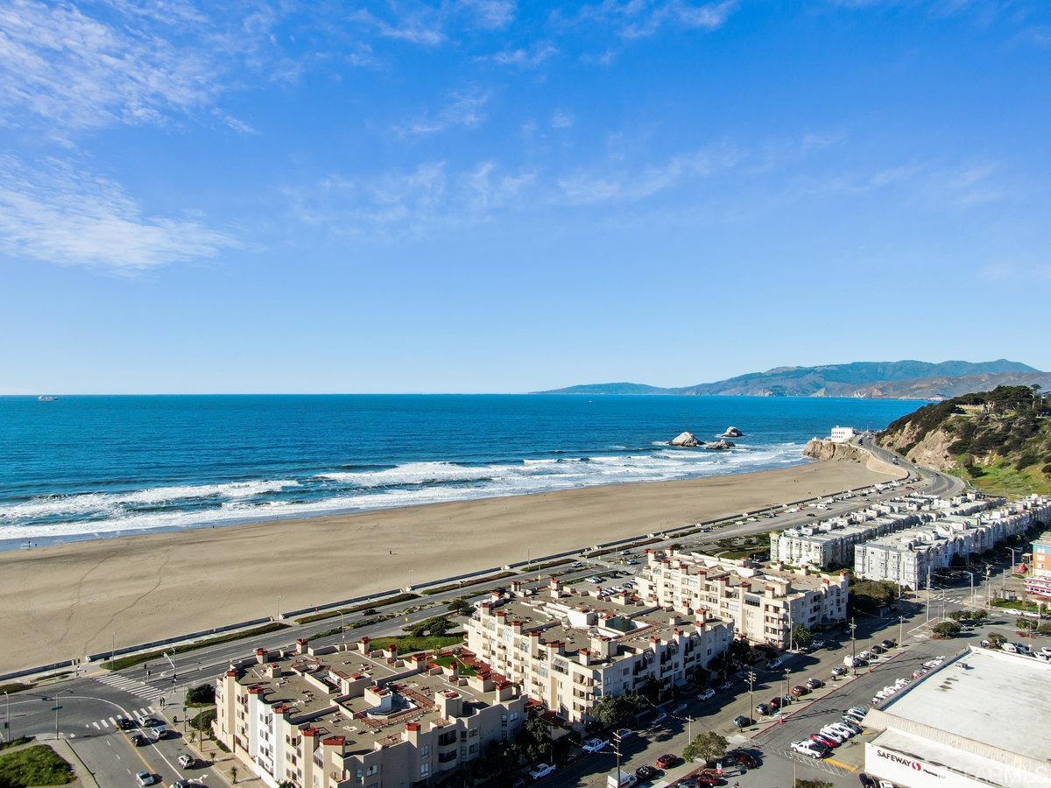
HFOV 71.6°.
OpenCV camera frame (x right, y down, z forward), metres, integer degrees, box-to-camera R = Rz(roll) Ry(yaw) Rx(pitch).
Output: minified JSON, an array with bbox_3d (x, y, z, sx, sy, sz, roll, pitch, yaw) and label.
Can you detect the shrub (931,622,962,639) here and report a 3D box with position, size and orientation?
[{"bbox_3d":[114.670,64.234,197.937,6.400,4.200,6.800,0,0,-42],"label":"shrub"}]

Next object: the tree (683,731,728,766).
[{"bbox_3d":[32.295,63.959,131.069,7.300,5.100,7.800,0,0,0],"label":"tree"}]

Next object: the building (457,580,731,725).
[{"bbox_3d":[14.232,59.105,176.846,45.500,14.600,52.500,0,0,-42],"label":"building"}]

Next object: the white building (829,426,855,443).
[{"bbox_3d":[370.113,48.120,851.822,25.000,17.500,25.000,0,0,30],"label":"white building"}]

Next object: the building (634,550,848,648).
[{"bbox_3d":[63.825,58.957,221.003,39.500,14.600,52.000,0,0,-42],"label":"building"}]

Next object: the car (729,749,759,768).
[{"bbox_3d":[39.485,65.809,131.145,1.820,1.500,4.700,0,0,-42],"label":"car"}]

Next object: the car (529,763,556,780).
[{"bbox_3d":[3.062,65.754,126.725,5.200,1.650,1.850,0,0,-42],"label":"car"}]

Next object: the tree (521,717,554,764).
[{"bbox_3d":[2.066,62.855,132.227,5.500,7.300,6.000,0,0,0],"label":"tree"}]

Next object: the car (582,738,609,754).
[{"bbox_3d":[13.171,65.723,135.956,5.200,1.650,1.850,0,0,-42],"label":"car"}]

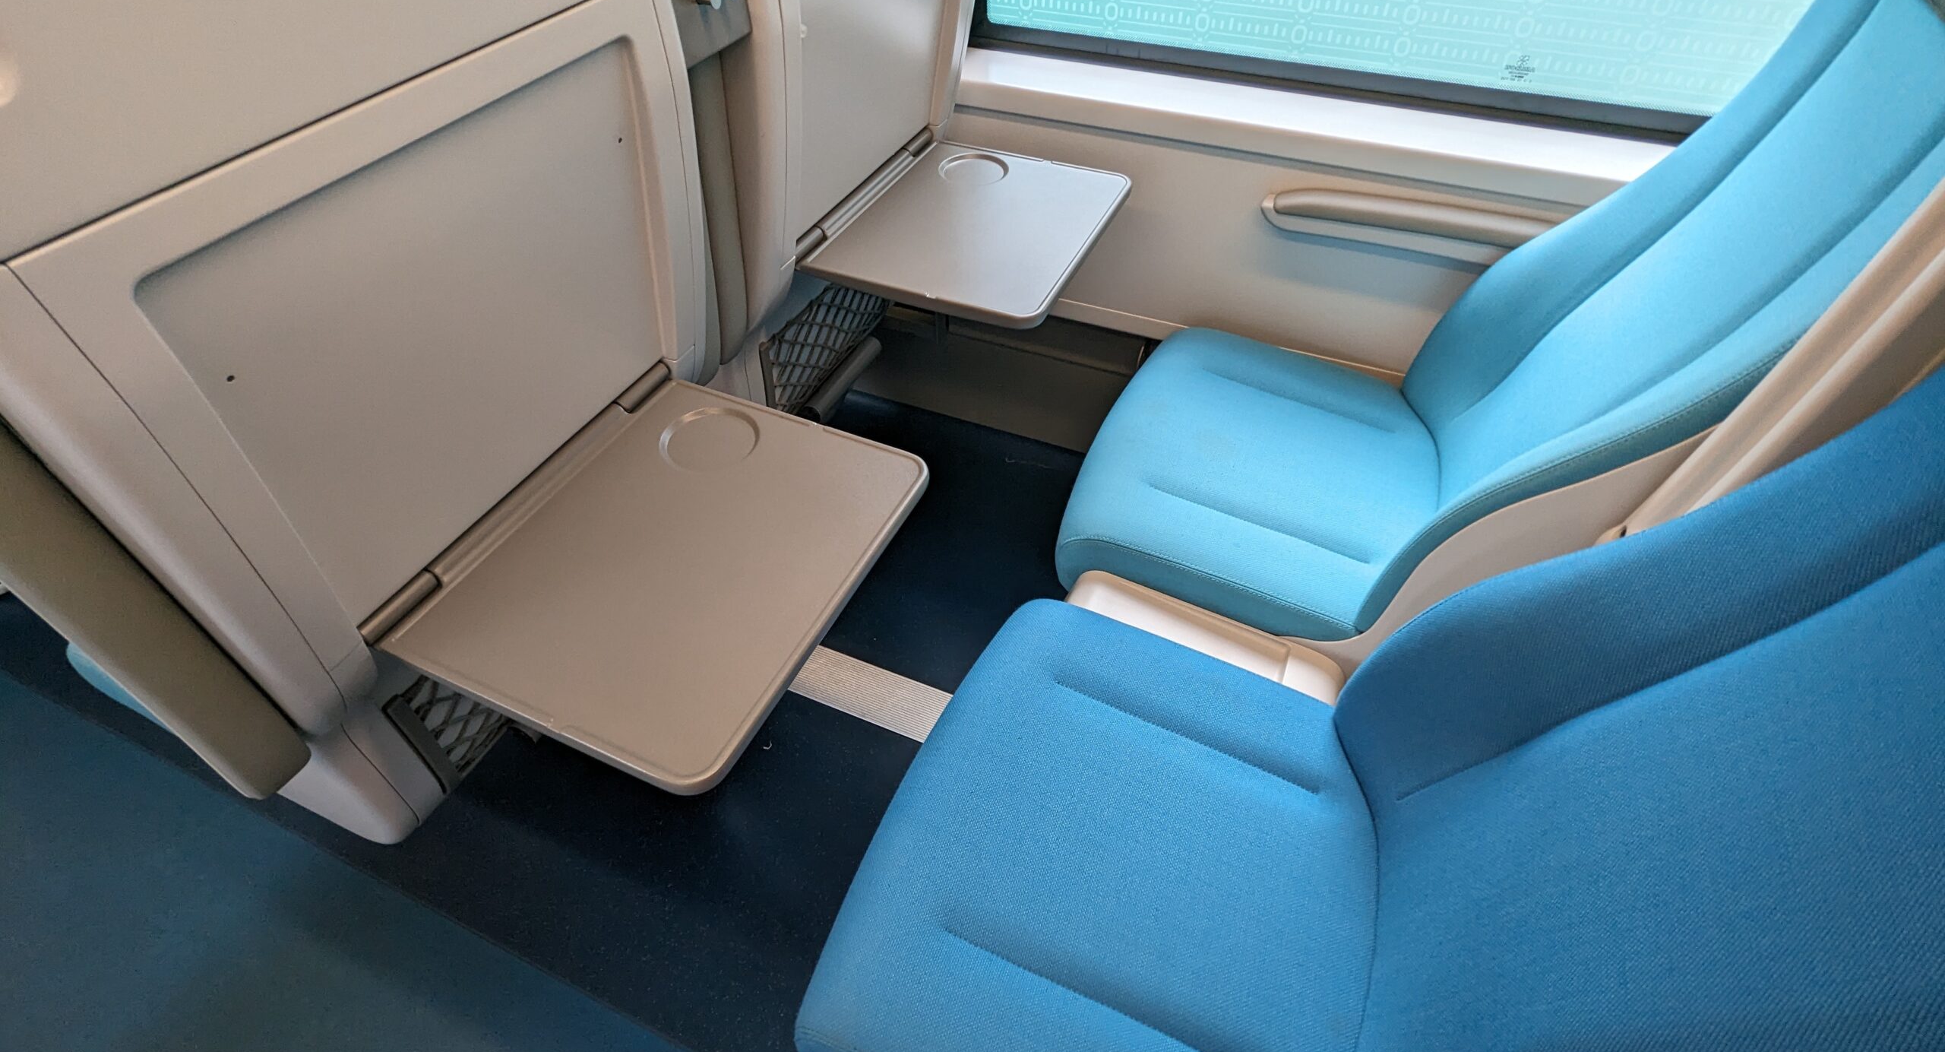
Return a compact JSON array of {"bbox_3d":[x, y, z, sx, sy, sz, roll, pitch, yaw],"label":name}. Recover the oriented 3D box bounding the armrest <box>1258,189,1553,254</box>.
[{"bbox_3d":[0.586,-0.401,1.188,0.385,0.046,0.052,15,48,19],"label":"armrest"}]

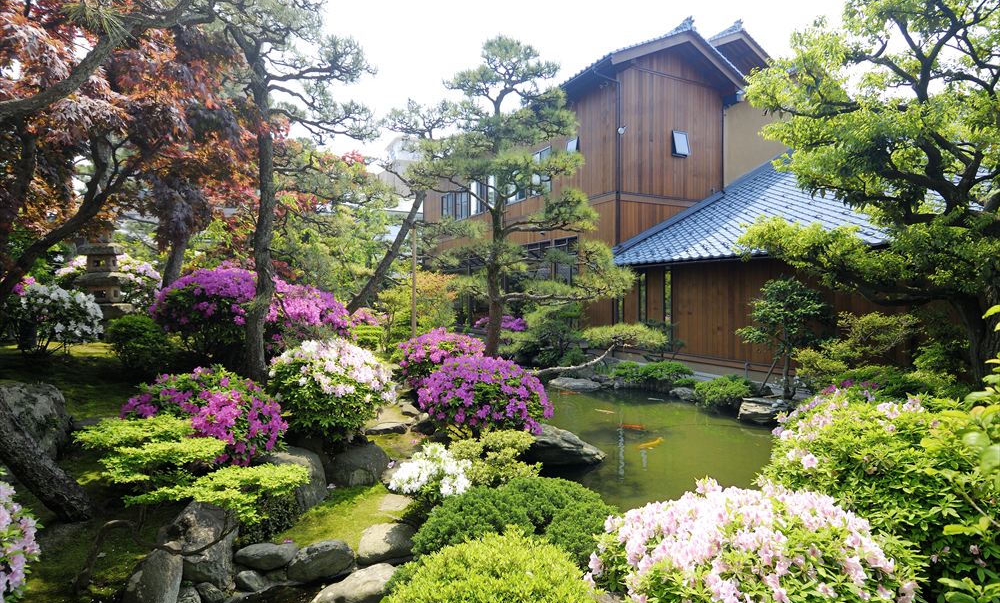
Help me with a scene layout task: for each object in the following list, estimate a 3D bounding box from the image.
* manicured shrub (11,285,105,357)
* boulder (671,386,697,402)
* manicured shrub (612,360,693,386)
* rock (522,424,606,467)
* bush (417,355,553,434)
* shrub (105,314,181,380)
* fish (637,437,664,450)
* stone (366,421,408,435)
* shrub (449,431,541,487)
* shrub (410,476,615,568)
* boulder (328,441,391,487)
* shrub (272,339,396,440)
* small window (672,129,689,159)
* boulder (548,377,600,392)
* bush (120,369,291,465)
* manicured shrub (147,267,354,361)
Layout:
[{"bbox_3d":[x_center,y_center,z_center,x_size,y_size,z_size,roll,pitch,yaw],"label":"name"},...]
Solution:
[{"bbox_3d":[-6.616,0.270,7.500,1.100,1.100,1.050,0,0,-41],"label":"manicured shrub"},{"bbox_3d":[3.500,1.730,9.500,0.520,0.300,0.420,0,0,0],"label":"boulder"},{"bbox_3d":[3.169,1.475,10.400,1.550,0.550,0.850,0,0,33],"label":"manicured shrub"},{"bbox_3d":[0.740,1.650,5.800,0.950,0.420,0.650,0,0,0],"label":"rock"},{"bbox_3d":[-0.170,1.030,5.500,1.450,0.840,1.250,0,0,0],"label":"bush"},{"bbox_3d":[-4.643,0.584,6.500,0.850,0.850,0.830,0,0,-36],"label":"shrub"},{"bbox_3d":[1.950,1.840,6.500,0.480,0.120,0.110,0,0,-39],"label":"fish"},{"bbox_3d":[-1.280,1.460,5.700,0.460,0.110,0.420,0,0,0],"label":"stone"},{"bbox_3d":[-0.049,1.416,4.500,0.840,0.570,0.750,0,0,-1],"label":"shrub"},{"bbox_3d":[0.080,1.410,3.200,1.300,0.550,1.050,0,0,0],"label":"shrub"},{"bbox_3d":[-1.190,1.360,4.250,0.520,0.340,0.400,0,0,0],"label":"boulder"},{"bbox_3d":[-1.590,0.845,4.750,1.160,0.980,1.100,0,0,-19],"label":"shrub"},{"bbox_3d":[5.193,-4.531,14.400,0.700,0.820,0.180,0,0,-35],"label":"small window"},{"bbox_3d":[1.557,1.747,10.600,1.130,0.340,0.700,0,0,8],"label":"boulder"},{"bbox_3d":[-2.520,0.950,4.350,1.270,0.740,1.150,0,0,0],"label":"bush"},{"bbox_3d":[-3.420,0.170,7.000,2.600,1.300,1.800,0,0,0],"label":"manicured shrub"}]

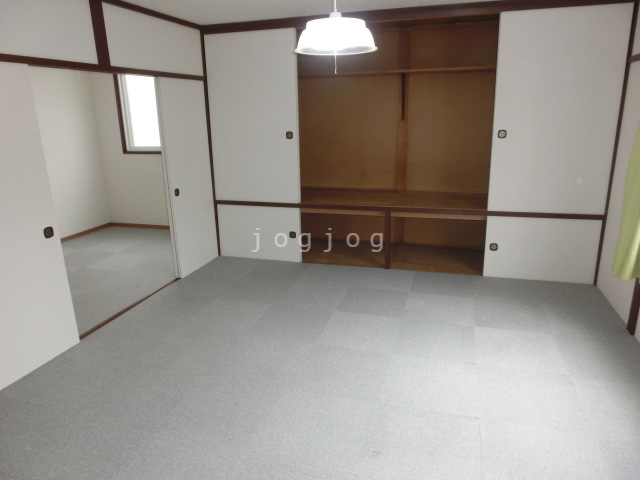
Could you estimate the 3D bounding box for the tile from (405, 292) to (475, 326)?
[{"bbox_3d":[0.914,0.532,3.423,0.500,0.010,0.500,4,17,16],"label":"tile"}]

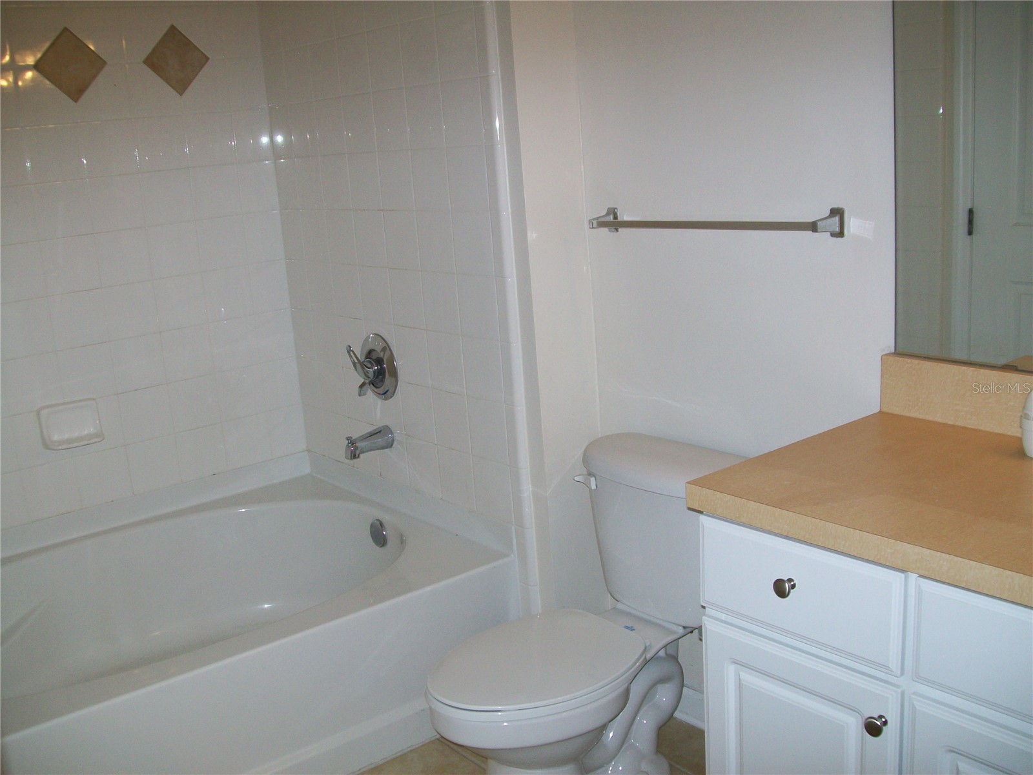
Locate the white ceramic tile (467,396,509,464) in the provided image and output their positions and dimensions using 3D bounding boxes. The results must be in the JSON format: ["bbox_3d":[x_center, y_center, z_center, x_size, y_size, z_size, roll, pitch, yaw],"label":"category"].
[{"bbox_3d":[-0.067,0.107,2.659,0.010,0.152,0.152,-15,17,-37],"label":"white ceramic tile"}]

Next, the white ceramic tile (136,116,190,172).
[{"bbox_3d":[-1.002,-0.684,3.013,0.152,0.152,0.010,-15,17,-37],"label":"white ceramic tile"}]

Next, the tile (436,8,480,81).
[{"bbox_3d":[-0.131,-0.775,2.429,0.010,0.152,0.152,-15,17,-37],"label":"tile"}]

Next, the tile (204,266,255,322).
[{"bbox_3d":[-0.864,-0.280,3.223,0.151,0.151,0.009,-15,17,-37],"label":"tile"}]

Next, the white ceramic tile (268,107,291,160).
[{"bbox_3d":[-0.698,-0.759,3.212,0.010,0.152,0.129,-15,17,-38],"label":"white ceramic tile"}]

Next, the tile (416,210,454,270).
[{"bbox_3d":[-0.200,-0.367,2.708,0.010,0.152,0.152,-15,17,-38],"label":"tile"}]

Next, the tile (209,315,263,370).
[{"bbox_3d":[-0.851,-0.132,3.238,0.152,0.152,0.010,-15,17,-37],"label":"tile"}]

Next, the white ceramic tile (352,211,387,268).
[{"bbox_3d":[-0.390,-0.400,2.887,0.010,0.152,0.152,-15,17,-37],"label":"white ceramic tile"}]

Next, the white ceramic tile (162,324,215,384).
[{"bbox_3d":[-0.965,-0.101,3.156,0.152,0.152,0.009,-15,17,-37],"label":"white ceramic tile"}]

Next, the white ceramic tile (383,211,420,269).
[{"bbox_3d":[-0.302,-0.386,2.817,0.009,0.152,0.152,-14,16,-37],"label":"white ceramic tile"}]

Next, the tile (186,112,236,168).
[{"bbox_3d":[-0.891,-0.719,3.121,0.151,0.151,0.009,-15,17,-37],"label":"tile"}]

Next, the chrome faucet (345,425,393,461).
[{"bbox_3d":[-0.424,0.158,3.031,0.142,0.073,0.062,-14,16,-37],"label":"chrome faucet"}]

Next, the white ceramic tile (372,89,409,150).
[{"bbox_3d":[-0.315,-0.675,2.717,0.010,0.152,0.152,-15,17,-37],"label":"white ceramic tile"}]

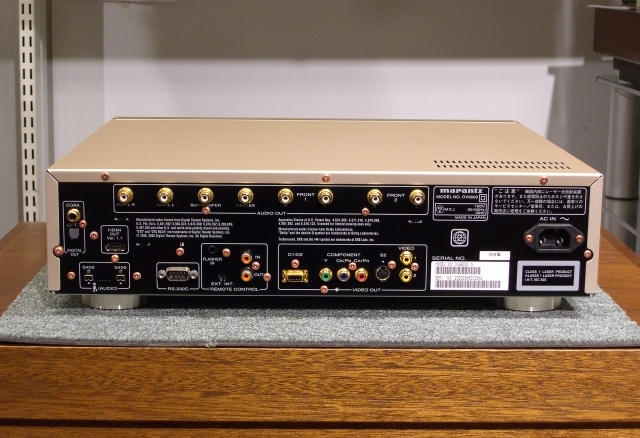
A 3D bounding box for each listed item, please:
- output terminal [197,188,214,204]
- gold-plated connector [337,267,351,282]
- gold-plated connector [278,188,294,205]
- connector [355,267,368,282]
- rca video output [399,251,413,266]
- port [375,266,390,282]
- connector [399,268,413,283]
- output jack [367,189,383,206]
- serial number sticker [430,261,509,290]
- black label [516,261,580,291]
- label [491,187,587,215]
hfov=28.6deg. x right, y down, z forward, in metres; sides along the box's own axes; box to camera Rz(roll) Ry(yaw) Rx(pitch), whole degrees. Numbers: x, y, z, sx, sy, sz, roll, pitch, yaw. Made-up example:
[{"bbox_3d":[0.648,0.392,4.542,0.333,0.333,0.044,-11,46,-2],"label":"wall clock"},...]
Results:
[{"bbox_3d":[-0.089,-0.018,0.980,0.013,0.013,0.011,0,11,-1],"label":"output terminal"},{"bbox_3d":[0.019,0.045,1.002,0.010,0.010,0.010,0,11,-1],"label":"gold-plated connector"},{"bbox_3d":[-0.027,-0.017,0.981,0.012,0.012,0.011,0,11,-1],"label":"gold-plated connector"},{"bbox_3d":[0.033,0.045,1.002,0.010,0.010,0.010,0,11,-1],"label":"connector"},{"bbox_3d":[0.069,0.031,1.001,0.010,0.010,0.010,0,11,-1],"label":"rca video output"},{"bbox_3d":[0.050,0.044,0.997,0.012,0.012,0.005,0,11,-1],"label":"port"},{"bbox_3d":[0.069,0.046,1.003,0.010,0.010,0.010,0,11,-1],"label":"connector"},{"bbox_3d":[0.044,-0.017,0.991,0.012,0.012,0.011,0,11,-1],"label":"output jack"},{"bbox_3d":[0.119,0.045,1.001,0.063,0.024,0.001,0,11,-1],"label":"serial number sticker"},{"bbox_3d":[0.182,0.045,1.002,0.050,0.024,0.001,0,11,-1],"label":"black label"},{"bbox_3d":[0.173,-0.014,0.991,0.075,0.022,0.001,0,11,-1],"label":"label"}]

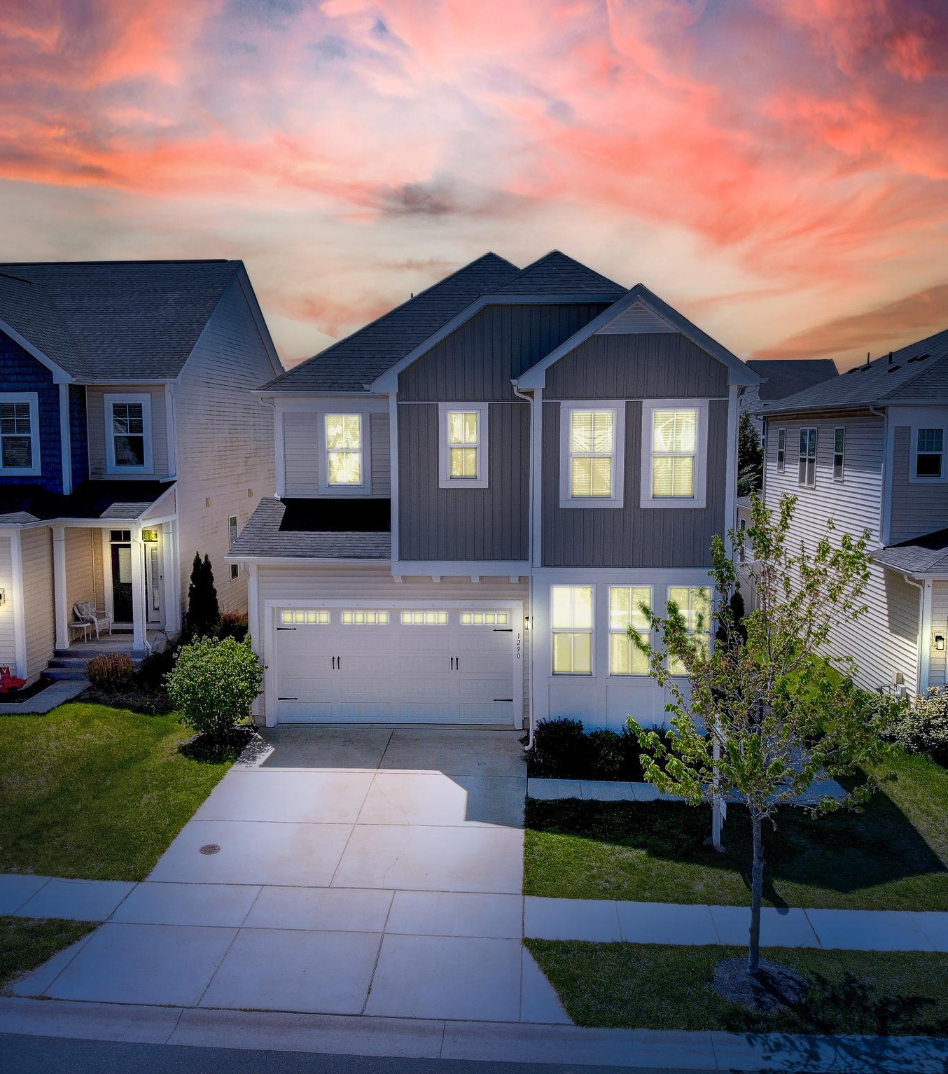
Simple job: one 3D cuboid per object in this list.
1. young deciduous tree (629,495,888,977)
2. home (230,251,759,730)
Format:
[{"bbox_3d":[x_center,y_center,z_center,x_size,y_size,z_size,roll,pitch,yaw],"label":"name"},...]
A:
[{"bbox_3d":[3.332,2.416,11.753,2.976,5.792,2.828,0,6,3],"label":"young deciduous tree"},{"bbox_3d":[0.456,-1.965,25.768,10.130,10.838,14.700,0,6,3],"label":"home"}]

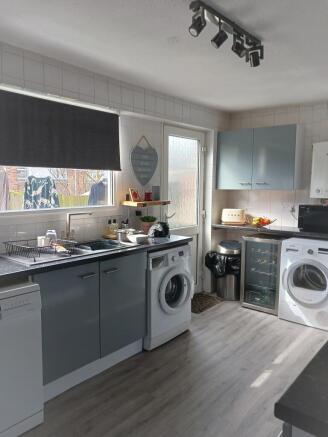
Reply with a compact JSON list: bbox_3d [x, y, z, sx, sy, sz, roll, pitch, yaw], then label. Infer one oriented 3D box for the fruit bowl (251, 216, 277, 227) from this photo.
[{"bbox_3d":[1.224,0.051,4.212,0.325,0.135,0.320,0,5,0],"label":"fruit bowl"}]

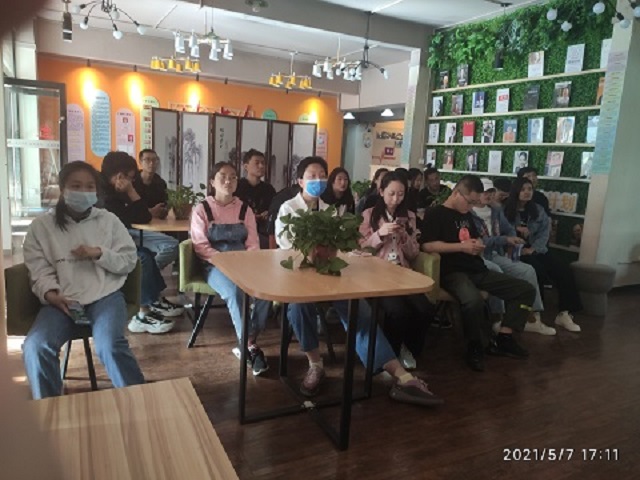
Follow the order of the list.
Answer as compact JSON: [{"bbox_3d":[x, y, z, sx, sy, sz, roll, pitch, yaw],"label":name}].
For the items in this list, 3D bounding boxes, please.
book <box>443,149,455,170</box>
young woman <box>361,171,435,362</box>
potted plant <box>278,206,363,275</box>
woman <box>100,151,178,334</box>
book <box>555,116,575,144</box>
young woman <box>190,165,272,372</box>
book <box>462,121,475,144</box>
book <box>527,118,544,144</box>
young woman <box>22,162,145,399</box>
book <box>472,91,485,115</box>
[{"bbox_3d":[1.837,-1.141,6.858,0.025,0.260,0.185,8,6,-31],"label":"book"},{"bbox_3d":[0.510,0.163,3.212,0.500,1.215,0.660,2,9,-10],"label":"young woman"},{"bbox_3d":[0.016,-0.017,2.441,0.380,0.280,0.360,4,9,0],"label":"potted plant"},{"bbox_3d":[-1.335,-0.019,3.500,0.700,1.230,0.500,2,10,-9],"label":"woman"},{"bbox_3d":[2.719,-1.210,5.309,0.022,0.285,0.202,-2,11,-30],"label":"book"},{"bbox_3d":[-0.554,0.126,3.035,0.500,1.205,0.770,0,10,-22],"label":"young woman"},{"bbox_3d":[2.021,-1.458,6.519,0.025,0.285,0.195,8,6,-31],"label":"book"},{"bbox_3d":[2.529,-1.276,5.628,0.025,0.295,0.205,8,6,-31],"label":"book"},{"bbox_3d":[-1.082,0.229,2.213,0.570,1.180,0.830,0,10,-23],"label":"young woman"},{"bbox_3d":[2.102,-1.804,6.352,0.022,0.284,0.199,-2,11,-30],"label":"book"}]

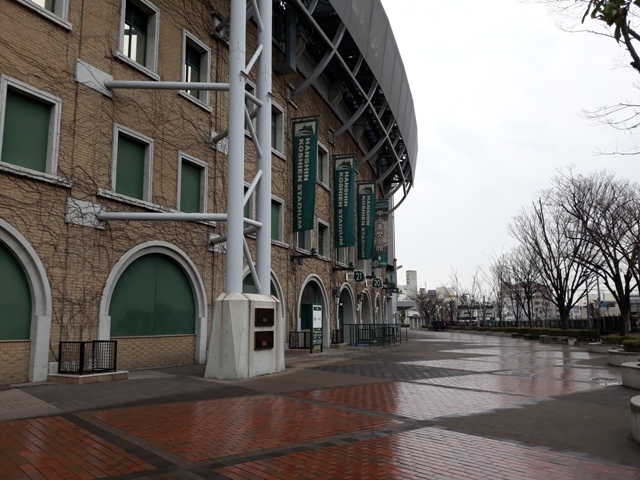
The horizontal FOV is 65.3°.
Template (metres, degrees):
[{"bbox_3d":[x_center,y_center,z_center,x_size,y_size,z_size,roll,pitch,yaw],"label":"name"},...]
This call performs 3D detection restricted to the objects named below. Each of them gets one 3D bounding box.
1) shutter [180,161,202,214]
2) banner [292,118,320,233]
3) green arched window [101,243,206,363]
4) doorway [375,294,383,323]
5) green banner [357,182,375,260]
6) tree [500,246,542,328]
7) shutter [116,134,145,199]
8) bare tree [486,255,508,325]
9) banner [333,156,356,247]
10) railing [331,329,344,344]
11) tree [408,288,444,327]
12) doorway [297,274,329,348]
[{"bbox_3d":[-4.694,-1.823,18.118,0.080,1.903,1.104,-5,-11,25],"label":"shutter"},{"bbox_3d":[-0.702,-3.188,24.043,1.267,5.587,0.100,-5,-10,24],"label":"banner"},{"bbox_3d":[-4.934,1.973,15.101,0.400,3.821,4.392,-5,-11,26],"label":"green arched window"},{"bbox_3d":[4.961,6.759,43.744,0.483,3.961,4.493,-2,-10,14],"label":"doorway"},{"bbox_3d":[3.336,-1.388,36.003,1.244,5.672,0.100,-3,-10,17],"label":"green banner"},{"bbox_3d":[20.068,5.036,49.716,4.382,8.668,4.163,-1,-9,0],"label":"tree"},{"bbox_3d":[-5.920,-2.242,15.617,0.080,1.903,1.158,-5,-11,25],"label":"shutter"},{"bbox_3d":[20.580,6.343,57.717,2.890,8.708,2.746,-1,-9,0],"label":"bare tree"},{"bbox_3d":[1.497,-2.333,30.288,1.396,5.650,0.100,-3,-10,20],"label":"banner"},{"bbox_3d":[0.780,5.432,28.094,0.700,0.757,0.850,-4,-10,21],"label":"railing"},{"bbox_3d":[18.469,12.020,86.571,5.896,7.024,5.601,-1,-9,0],"label":"tree"},{"bbox_3d":[-0.528,3.913,26.735,0.483,3.961,4.493,-4,-10,21],"label":"doorway"}]

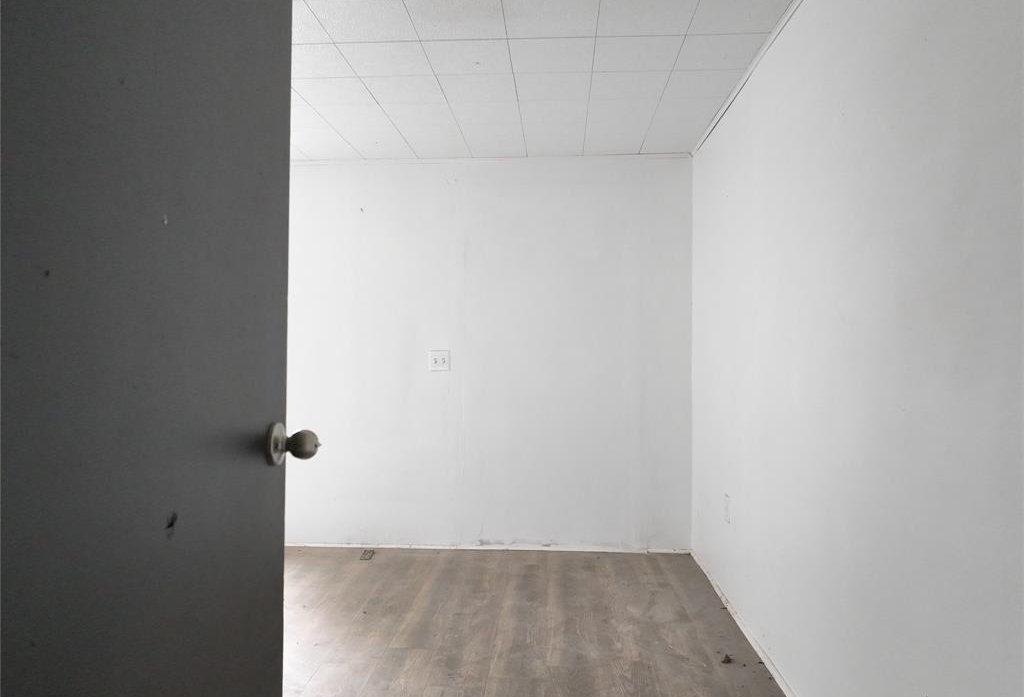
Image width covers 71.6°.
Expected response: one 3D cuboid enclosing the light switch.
[{"bbox_3d":[-0.405,0.069,3.970,0.115,0.116,0.010,0,0,4],"label":"light switch"}]

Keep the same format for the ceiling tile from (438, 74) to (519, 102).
[{"bbox_3d":[-0.136,-1.078,2.922,0.303,0.016,0.303,0,0,4],"label":"ceiling tile"}]

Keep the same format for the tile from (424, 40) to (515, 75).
[{"bbox_3d":[-0.157,-1.079,2.618,0.303,0.016,0.303,0,0,4],"label":"tile"}]

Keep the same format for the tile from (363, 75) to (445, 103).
[{"bbox_3d":[-0.440,-1.080,2.943,0.303,0.016,0.303,0,0,4],"label":"tile"}]

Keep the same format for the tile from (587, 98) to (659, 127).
[{"bbox_3d":[0.493,-1.073,3.186,0.305,0.015,0.305,0,0,4],"label":"tile"}]

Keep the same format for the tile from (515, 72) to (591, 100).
[{"bbox_3d":[0.168,-1.076,2.901,0.303,0.016,0.303,0,0,4],"label":"tile"}]

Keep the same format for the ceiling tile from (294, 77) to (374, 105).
[{"bbox_3d":[-0.744,-1.081,2.964,0.305,0.015,0.305,0,0,4],"label":"ceiling tile"}]

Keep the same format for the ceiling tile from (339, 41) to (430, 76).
[{"bbox_3d":[-0.461,-1.081,2.639,0.305,0.015,0.305,0,0,4],"label":"ceiling tile"}]

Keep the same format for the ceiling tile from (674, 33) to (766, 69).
[{"bbox_3d":[0.746,-1.074,2.557,0.287,0.015,0.305,0,0,4],"label":"ceiling tile"}]

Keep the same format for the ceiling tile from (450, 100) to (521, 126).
[{"bbox_3d":[-0.116,-1.076,3.227,0.305,0.015,0.305,0,0,4],"label":"ceiling tile"}]

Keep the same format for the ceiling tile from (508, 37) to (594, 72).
[{"bbox_3d":[0.147,-1.077,2.598,0.305,0.015,0.305,0,0,4],"label":"ceiling tile"}]

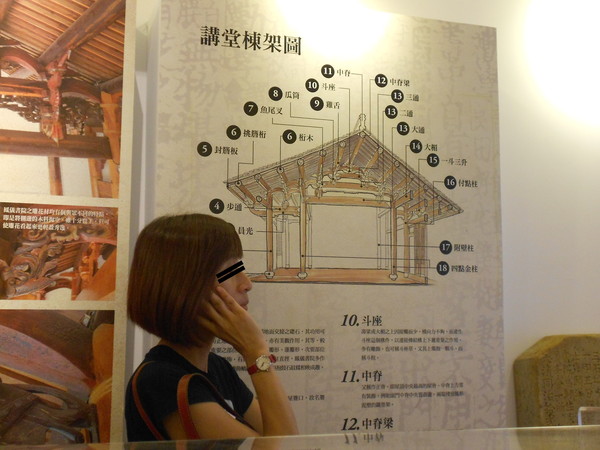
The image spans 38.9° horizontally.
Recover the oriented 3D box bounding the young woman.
[{"bbox_3d":[-0.205,0.710,1.620,0.420,1.480,0.450,-1,-8,8],"label":"young woman"}]

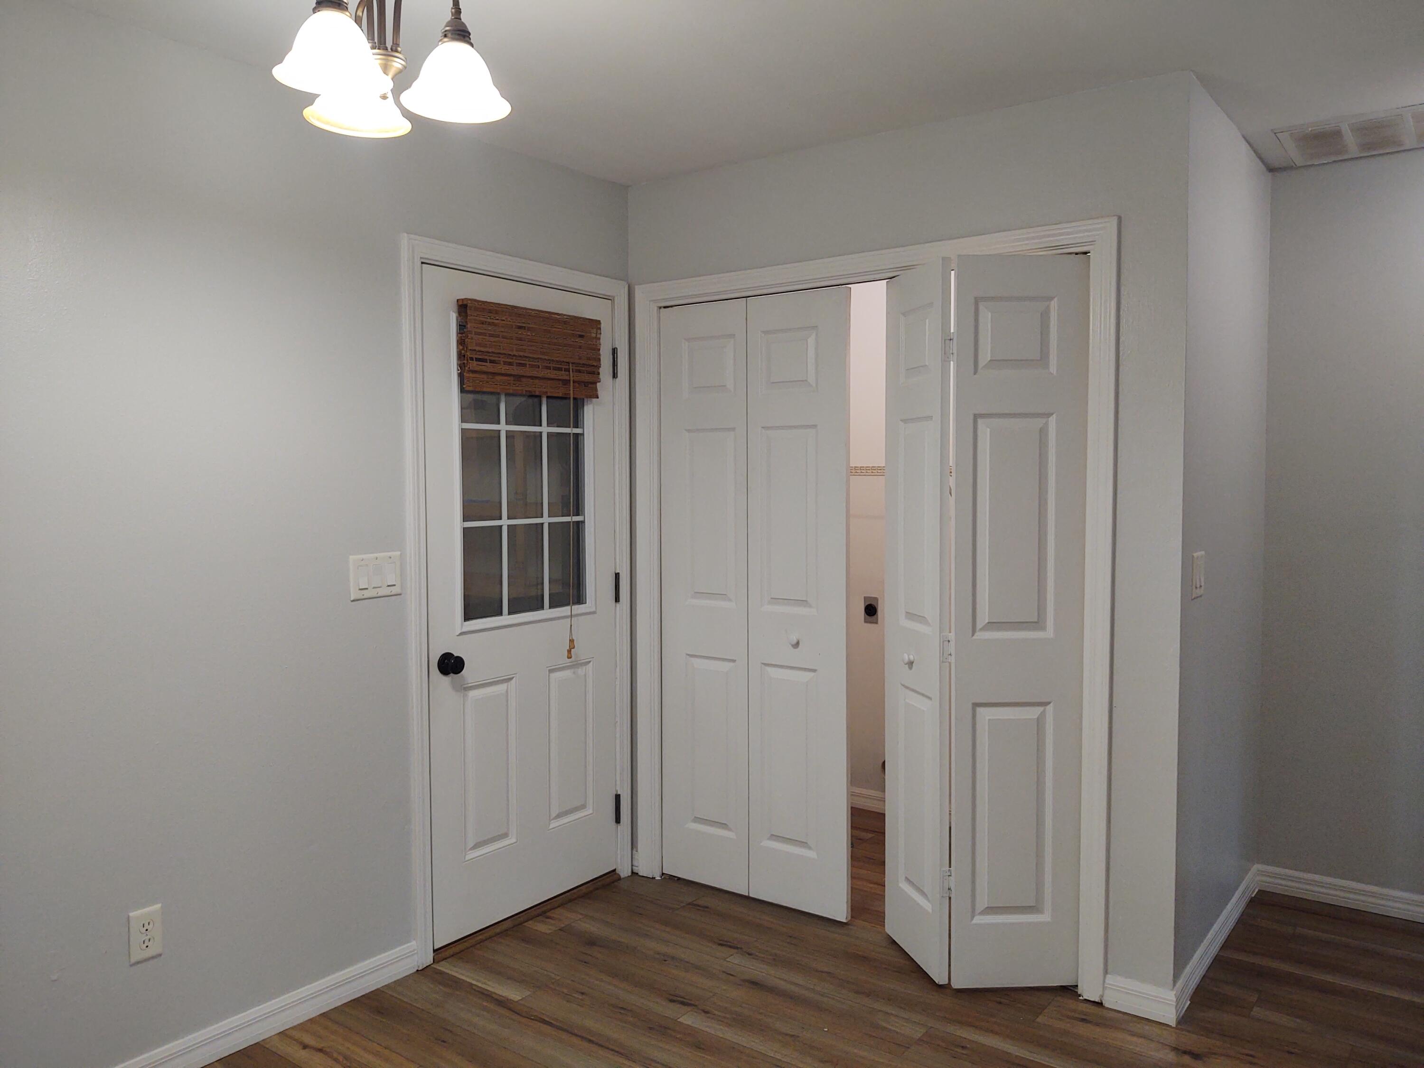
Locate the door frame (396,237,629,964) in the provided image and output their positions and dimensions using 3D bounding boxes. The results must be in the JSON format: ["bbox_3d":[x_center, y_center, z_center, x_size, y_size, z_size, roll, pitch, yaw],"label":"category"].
[{"bbox_3d":[-0.615,0.192,3.576,0.122,2.104,0.950,2,4,36],"label":"door frame"}]

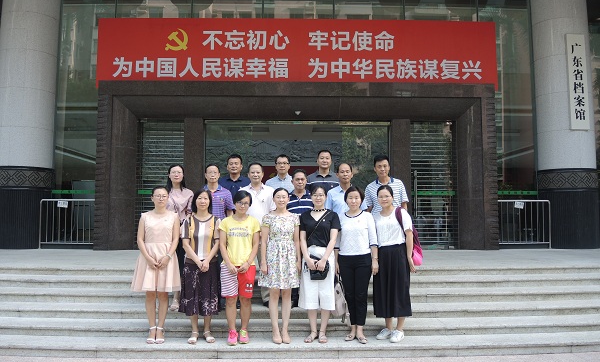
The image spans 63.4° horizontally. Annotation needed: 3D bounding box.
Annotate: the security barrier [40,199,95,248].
[{"bbox_3d":[-4.727,0.886,9.880,1.120,1.040,0.080,0,-5,-1],"label":"security barrier"}]

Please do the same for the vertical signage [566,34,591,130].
[{"bbox_3d":[5.946,-2.113,10.379,0.375,2.080,0.060,0,-5,-1],"label":"vertical signage"}]

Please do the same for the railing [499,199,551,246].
[{"bbox_3d":[4.691,0.901,10.141,1.120,1.040,0.080,0,-5,-1],"label":"railing"}]

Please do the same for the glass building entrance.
[{"bbox_3d":[-0.074,0.053,10.230,6.750,2.750,0.350,0,-5,-1],"label":"glass building entrance"}]

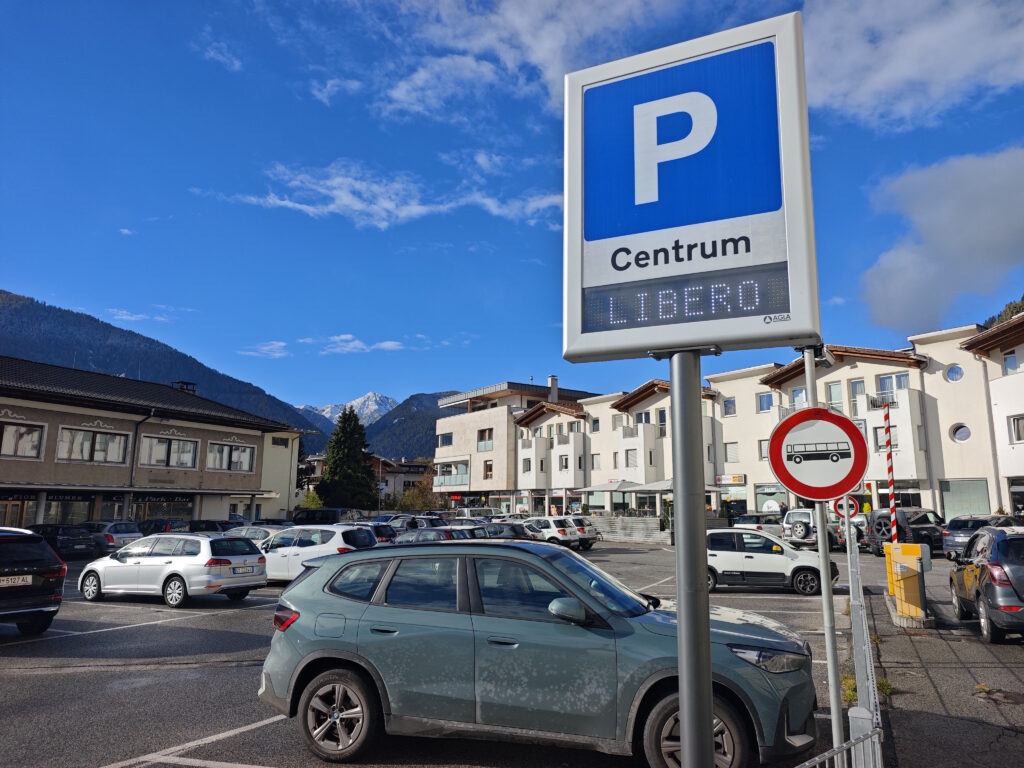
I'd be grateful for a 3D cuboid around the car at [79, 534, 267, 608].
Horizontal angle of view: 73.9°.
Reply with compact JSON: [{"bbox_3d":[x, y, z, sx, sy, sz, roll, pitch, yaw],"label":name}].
[{"bbox_3d":[-7.789,4.170,15.576,4.560,1.490,1.800,-4,-11,24],"label":"car"}]

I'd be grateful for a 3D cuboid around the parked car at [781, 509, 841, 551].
[{"bbox_3d":[15.685,7.235,33.727,4.600,1.870,1.860,7,-12,-32],"label":"parked car"}]

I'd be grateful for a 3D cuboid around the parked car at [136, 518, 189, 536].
[{"bbox_3d":[-18.011,7.557,33.942,4.100,1.630,1.770,-5,-11,28],"label":"parked car"}]

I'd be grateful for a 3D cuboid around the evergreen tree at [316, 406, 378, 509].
[{"bbox_3d":[-17.233,8.656,71.563,6.695,12.803,6.695,0,-10,0],"label":"evergreen tree"}]

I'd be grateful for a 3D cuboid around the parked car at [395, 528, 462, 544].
[{"bbox_3d":[-3.362,5.473,22.264,4.100,1.480,1.710,-5,-11,26],"label":"parked car"}]

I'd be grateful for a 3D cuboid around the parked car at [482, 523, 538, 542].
[{"bbox_3d":[-1.462,6.386,27.662,4.200,1.450,1.760,-5,-11,27],"label":"parked car"}]

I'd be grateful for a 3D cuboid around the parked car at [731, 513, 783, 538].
[{"bbox_3d":[13.848,7.798,36.114,4.300,1.620,1.820,7,-12,-33],"label":"parked car"}]

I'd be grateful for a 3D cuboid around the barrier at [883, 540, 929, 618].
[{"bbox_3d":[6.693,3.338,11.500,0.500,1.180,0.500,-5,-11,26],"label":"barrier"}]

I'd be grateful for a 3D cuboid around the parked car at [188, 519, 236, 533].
[{"bbox_3d":[-15.119,7.316,32.904,4.300,1.480,1.770,-5,-11,26],"label":"parked car"}]

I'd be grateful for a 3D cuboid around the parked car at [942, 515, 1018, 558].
[{"bbox_3d":[19.775,6.298,27.892,4.700,1.640,1.880,7,-12,-33],"label":"parked car"}]

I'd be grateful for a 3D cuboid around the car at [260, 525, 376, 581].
[{"bbox_3d":[-6.147,4.881,19.751,4.290,1.600,1.810,-4,-11,25],"label":"car"}]

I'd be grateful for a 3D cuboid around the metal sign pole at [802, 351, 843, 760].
[{"bbox_3d":[1.914,1.200,4.130,0.062,2.900,0.062,-3,-11,20],"label":"metal sign pole"}]

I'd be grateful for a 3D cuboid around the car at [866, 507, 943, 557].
[{"bbox_3d":[18.447,6.697,30.723,4.700,1.970,1.990,7,-12,-31],"label":"car"}]

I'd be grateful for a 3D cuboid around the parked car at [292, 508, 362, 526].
[{"bbox_3d":[-11.747,8.664,41.573,4.900,1.960,1.900,-5,-11,26],"label":"parked car"}]

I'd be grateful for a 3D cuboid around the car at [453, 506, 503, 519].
[{"bbox_3d":[-1.874,10.955,53.922,4.900,2.000,1.900,8,-13,-37],"label":"car"}]

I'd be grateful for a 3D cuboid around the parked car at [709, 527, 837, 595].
[{"bbox_3d":[6.108,4.357,17.192,3.700,1.570,1.670,-3,-10,16],"label":"parked car"}]

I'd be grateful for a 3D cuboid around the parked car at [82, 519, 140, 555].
[{"bbox_3d":[-19.525,7.267,32.075,4.300,1.530,1.780,-5,-12,29],"label":"parked car"}]

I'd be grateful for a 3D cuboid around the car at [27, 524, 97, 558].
[{"bbox_3d":[-20.533,6.946,30.112,4.350,1.450,1.790,-5,-12,29],"label":"car"}]

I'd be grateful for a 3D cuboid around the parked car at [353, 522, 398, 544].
[{"bbox_3d":[-6.130,5.481,22.987,4.450,1.560,1.800,-3,-11,21],"label":"parked car"}]

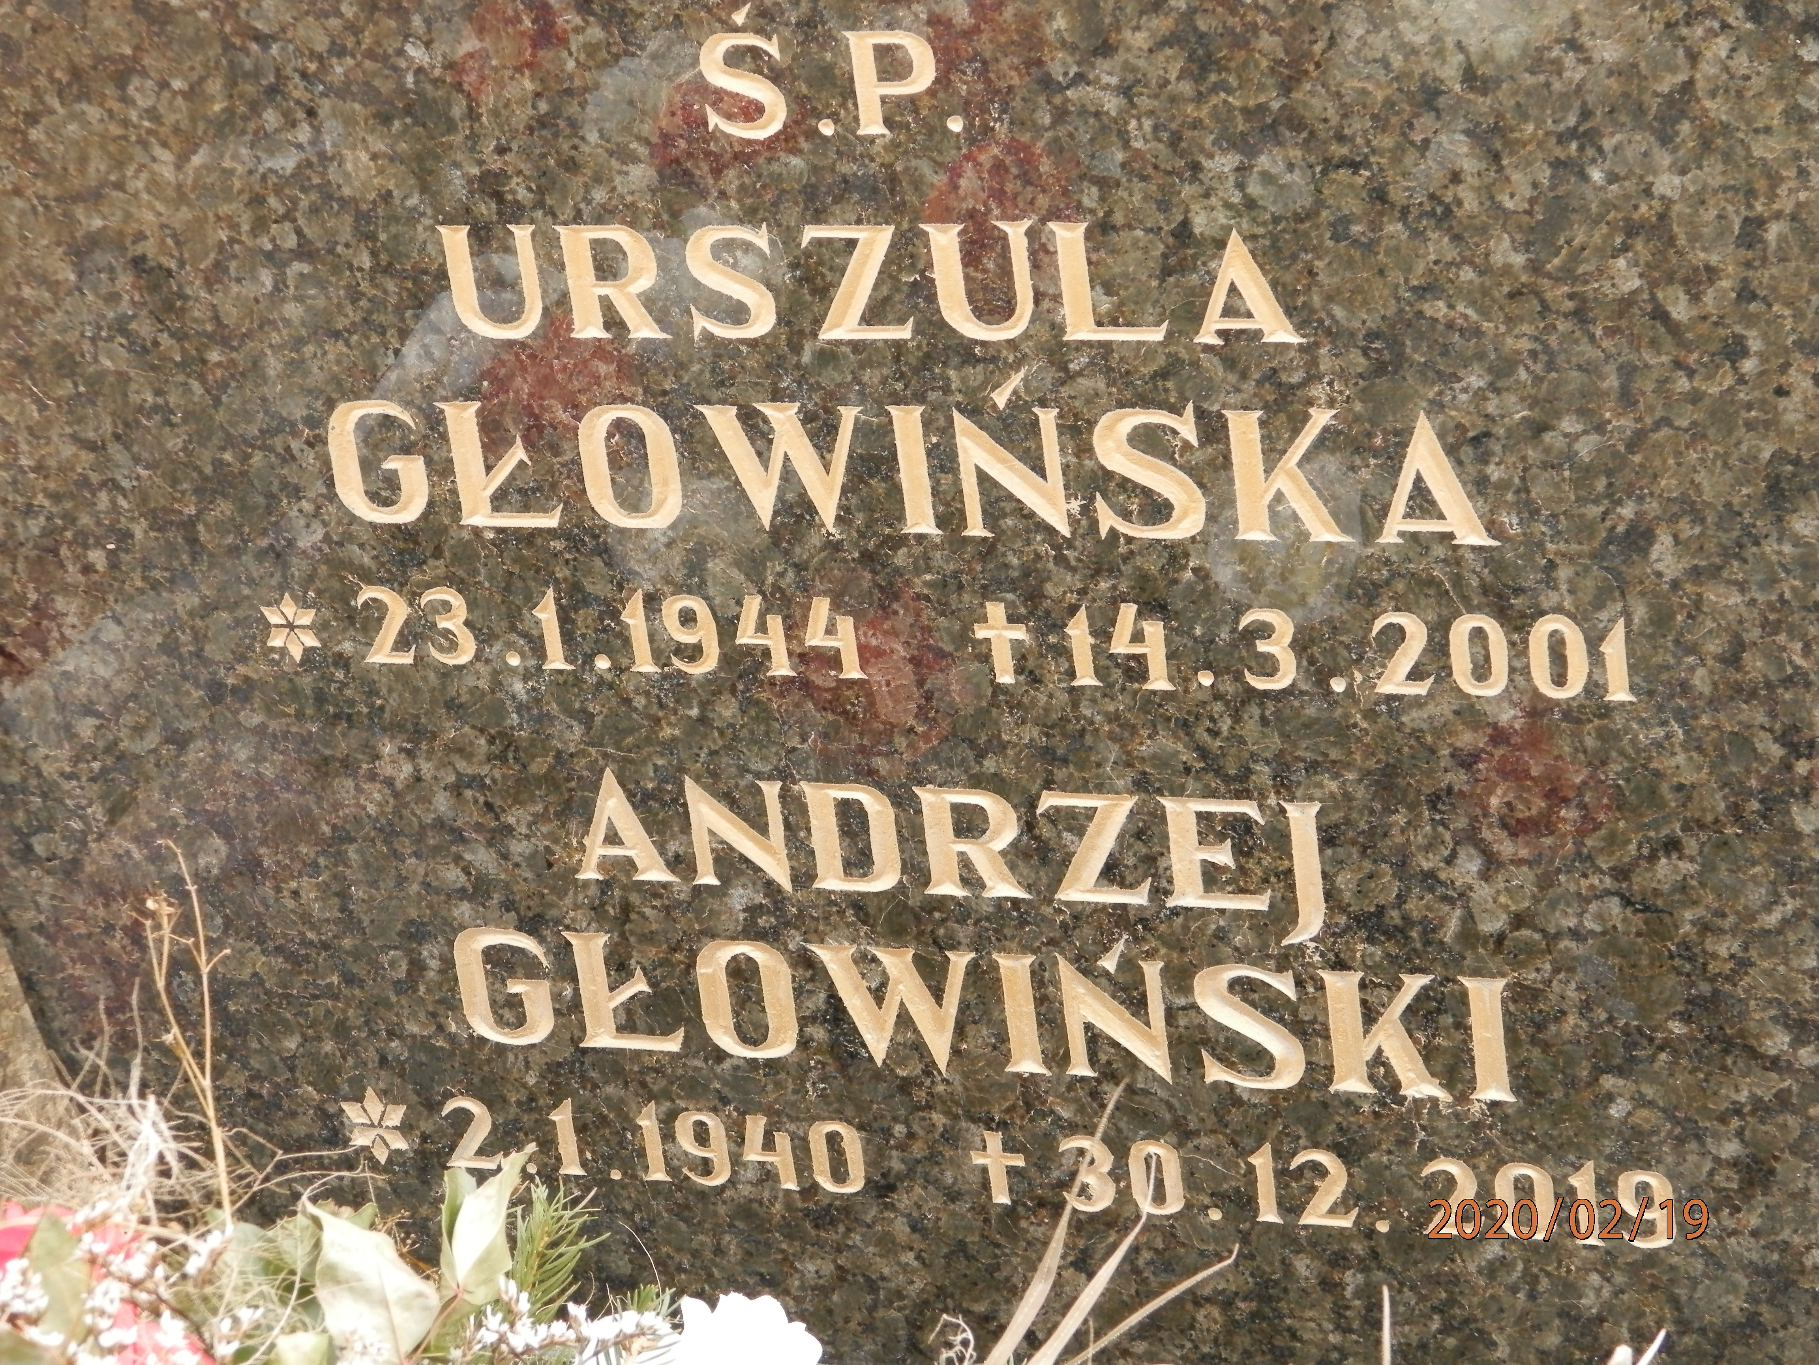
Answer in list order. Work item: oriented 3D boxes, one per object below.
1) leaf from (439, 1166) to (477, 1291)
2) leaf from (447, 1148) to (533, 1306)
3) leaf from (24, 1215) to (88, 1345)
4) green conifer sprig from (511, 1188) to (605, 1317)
[{"bbox_3d":[-0.172,0.207,2.115,0.016,0.043,0.017,-9,25,0],"label":"leaf"},{"bbox_3d":[-0.159,0.206,2.110,0.032,0.053,0.024,-9,25,0],"label":"leaf"},{"bbox_3d":[-0.317,0.222,2.070,0.025,0.044,0.020,-9,25,0],"label":"leaf"},{"bbox_3d":[-0.135,0.218,2.130,0.036,0.046,0.028,-9,25,0],"label":"green conifer sprig"}]

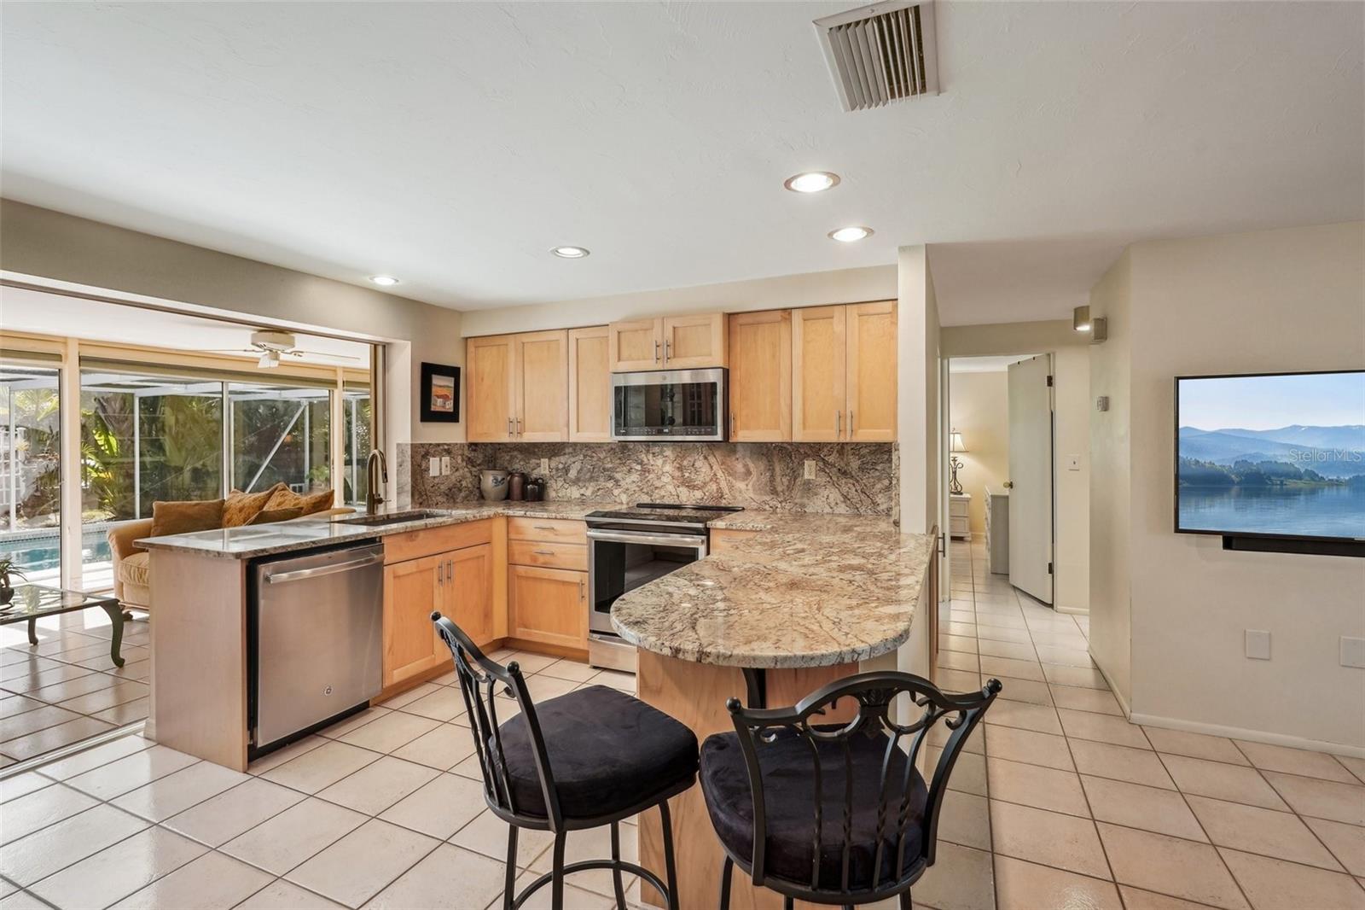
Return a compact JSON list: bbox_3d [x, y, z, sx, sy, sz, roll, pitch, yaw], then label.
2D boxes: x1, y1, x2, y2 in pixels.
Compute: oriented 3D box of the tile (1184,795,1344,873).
[{"bbox_3d":[2.030,1.325,2.145,0.331,0.012,0.331,0,1,24],"label":"tile"}]

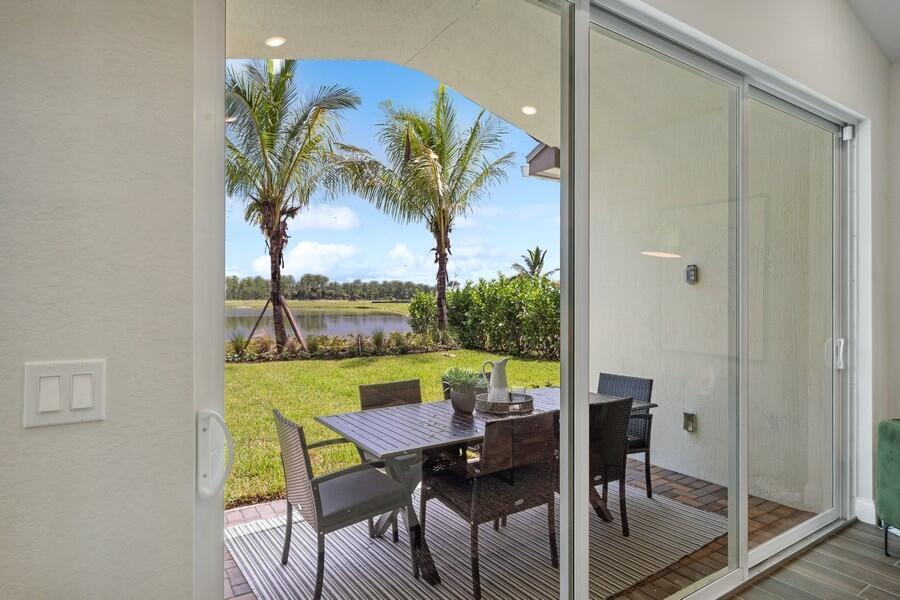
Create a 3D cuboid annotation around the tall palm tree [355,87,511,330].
[{"bbox_3d":[-0.702,-3.114,16.200,6.100,9.432,5.800,0,0,0],"label":"tall palm tree"}]

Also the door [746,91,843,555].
[{"bbox_3d":[1.885,0.133,2.473,1.100,2.379,0.050,0,0,-30],"label":"door"}]

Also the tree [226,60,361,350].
[{"bbox_3d":[-5.342,-3.133,14.100,5.900,9.494,5.700,0,0,0],"label":"tree"}]

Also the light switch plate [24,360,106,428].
[{"bbox_3d":[-0.708,0.171,0.831,0.116,0.115,0.010,0,0,-30],"label":"light switch plate"}]

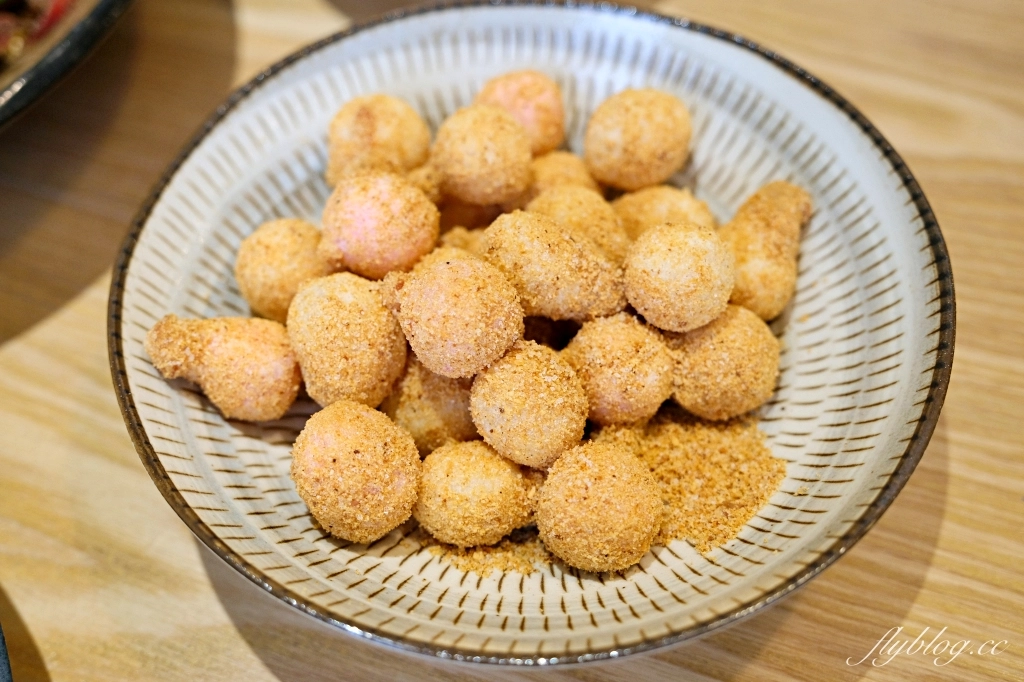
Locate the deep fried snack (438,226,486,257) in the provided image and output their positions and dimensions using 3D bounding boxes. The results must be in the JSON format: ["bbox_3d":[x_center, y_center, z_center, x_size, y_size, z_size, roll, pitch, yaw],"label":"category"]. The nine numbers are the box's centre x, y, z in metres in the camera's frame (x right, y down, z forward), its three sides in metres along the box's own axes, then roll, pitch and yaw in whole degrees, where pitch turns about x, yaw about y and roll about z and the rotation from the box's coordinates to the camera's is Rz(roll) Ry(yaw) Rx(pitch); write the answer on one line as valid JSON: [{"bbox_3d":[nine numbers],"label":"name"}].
[{"bbox_3d":[-0.013,-0.025,0.346,0.027,0.025,0.026,-1,54,1],"label":"deep fried snack"}]

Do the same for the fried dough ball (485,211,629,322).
[{"bbox_3d":[0.011,-0.020,0.321,0.042,0.029,0.028,26,59,19],"label":"fried dough ball"}]

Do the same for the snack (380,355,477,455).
[{"bbox_3d":[-0.019,0.015,0.293,0.027,0.027,0.027,-1,55,2],"label":"snack"}]

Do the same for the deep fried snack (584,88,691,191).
[{"bbox_3d":[0.034,-0.055,0.325,0.029,0.028,0.028,-1,55,2],"label":"deep fried snack"}]

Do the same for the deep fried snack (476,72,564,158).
[{"bbox_3d":[0.003,-0.072,0.384,0.029,0.030,0.030,-1,54,1],"label":"deep fried snack"}]

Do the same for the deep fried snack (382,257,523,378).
[{"bbox_3d":[-0.013,-0.006,0.276,0.031,0.029,0.029,-1,55,2],"label":"deep fried snack"}]

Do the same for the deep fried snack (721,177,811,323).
[{"bbox_3d":[0.067,-0.023,0.309,0.024,0.024,0.039,24,59,18],"label":"deep fried snack"}]

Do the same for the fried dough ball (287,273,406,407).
[{"bbox_3d":[-0.040,0.000,0.289,0.029,0.030,0.030,-1,55,2],"label":"fried dough ball"}]

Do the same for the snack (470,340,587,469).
[{"bbox_3d":[0.004,0.015,0.277,0.027,0.029,0.029,-1,55,2],"label":"snack"}]

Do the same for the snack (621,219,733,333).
[{"bbox_3d":[0.042,-0.016,0.295,0.027,0.027,0.027,-1,55,2],"label":"snack"}]

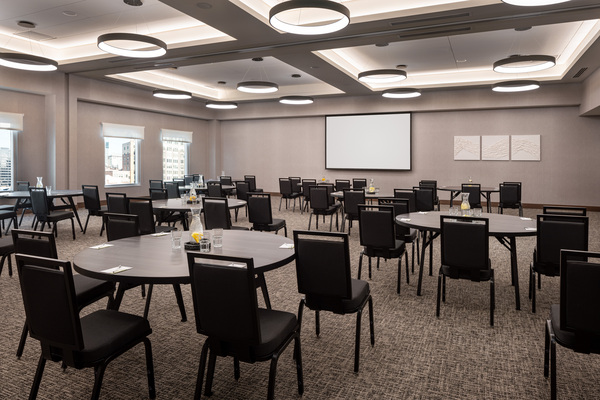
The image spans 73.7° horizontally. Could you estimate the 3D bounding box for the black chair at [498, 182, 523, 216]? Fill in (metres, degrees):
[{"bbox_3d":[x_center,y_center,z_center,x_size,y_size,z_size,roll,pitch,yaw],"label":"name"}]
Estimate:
[{"bbox_3d":[4.403,0.109,8.438,0.460,0.900,0.550,2,6,23],"label":"black chair"}]

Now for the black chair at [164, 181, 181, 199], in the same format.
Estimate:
[{"bbox_3d":[-2.670,0.065,8.894,0.470,0.915,0.535,2,6,26],"label":"black chair"}]

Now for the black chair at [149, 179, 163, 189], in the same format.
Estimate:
[{"bbox_3d":[-3.569,-0.059,10.495,0.460,0.900,0.550,2,6,21],"label":"black chair"}]

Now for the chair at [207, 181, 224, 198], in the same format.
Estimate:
[{"bbox_3d":[-1.748,0.061,8.935,0.470,0.915,0.535,2,6,25],"label":"chair"}]

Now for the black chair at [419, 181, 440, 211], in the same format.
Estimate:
[{"bbox_3d":[3.113,0.007,9.568,0.460,0.900,0.550,3,6,27],"label":"black chair"}]

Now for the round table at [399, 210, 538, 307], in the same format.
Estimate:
[{"bbox_3d":[1.771,0.586,4.206,1.489,0.750,1.489,0,5,0],"label":"round table"}]

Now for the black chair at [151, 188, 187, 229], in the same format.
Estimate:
[{"bbox_3d":[-2.200,0.262,6.770,0.460,0.900,0.550,3,6,25],"label":"black chair"}]

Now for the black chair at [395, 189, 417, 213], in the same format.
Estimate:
[{"bbox_3d":[1.852,0.261,6.829,0.460,0.900,0.550,3,6,26],"label":"black chair"}]

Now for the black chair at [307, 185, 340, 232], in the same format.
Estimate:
[{"bbox_3d":[0.461,0.162,7.843,0.460,0.900,0.550,2,6,23],"label":"black chair"}]

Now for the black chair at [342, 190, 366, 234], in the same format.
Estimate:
[{"bbox_3d":[1.015,0.244,6.992,0.460,0.900,0.550,2,6,24],"label":"black chair"}]

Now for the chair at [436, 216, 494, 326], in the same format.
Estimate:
[{"bbox_3d":[1.508,0.579,3.625,0.470,0.915,0.535,2,6,26],"label":"chair"}]

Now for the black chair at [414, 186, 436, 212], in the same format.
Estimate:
[{"bbox_3d":[2.278,0.225,7.253,0.470,0.915,0.535,2,5,23],"label":"black chair"}]

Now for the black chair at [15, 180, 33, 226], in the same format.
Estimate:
[{"bbox_3d":[-5.897,0.063,8.908,0.470,0.915,0.535,2,5,23],"label":"black chair"}]

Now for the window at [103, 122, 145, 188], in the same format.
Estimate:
[{"bbox_3d":[-5.800,-1.476,13.120,0.140,1.970,1.450,2,6,26],"label":"window"}]

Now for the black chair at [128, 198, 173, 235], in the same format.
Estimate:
[{"bbox_3d":[-1.871,0.419,5.139,0.460,0.900,0.550,2,6,20],"label":"black chair"}]

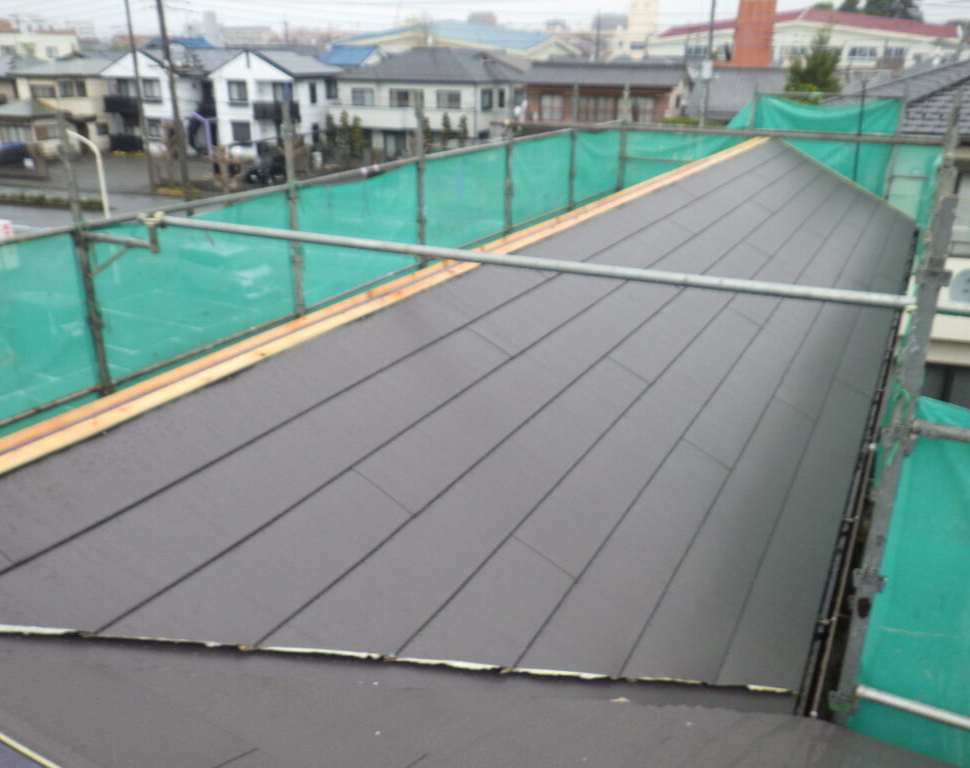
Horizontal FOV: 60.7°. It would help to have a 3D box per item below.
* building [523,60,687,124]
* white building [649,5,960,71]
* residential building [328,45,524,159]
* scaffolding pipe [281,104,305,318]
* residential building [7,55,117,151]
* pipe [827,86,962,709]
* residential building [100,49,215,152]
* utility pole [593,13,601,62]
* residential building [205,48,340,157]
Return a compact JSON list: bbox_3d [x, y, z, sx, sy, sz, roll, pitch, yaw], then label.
[{"bbox_3d":[8.660,-18.108,56.920,9.900,6.500,5.800,11,24,24],"label":"building"},{"bbox_3d":[44.188,-44.226,114.101,37.393,12.700,16.000,10,24,26],"label":"white building"},{"bbox_3d":[-4.407,-22.986,67.022,12.000,8.000,8.300,9,23,20],"label":"residential building"},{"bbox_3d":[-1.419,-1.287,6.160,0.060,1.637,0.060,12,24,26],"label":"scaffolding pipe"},{"bbox_3d":[-32.536,-23.920,69.637,8.200,7.350,6.500,9,23,20],"label":"residential building"},{"bbox_3d":[1.144,0.200,2.344,0.060,1.936,0.060,12,24,26],"label":"pipe"},{"bbox_3d":[-24.962,-23.222,67.618,7.900,7.600,8.000,9,23,20],"label":"residential building"},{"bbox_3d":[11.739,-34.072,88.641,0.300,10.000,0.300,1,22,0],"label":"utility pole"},{"bbox_3d":[-15.931,-21.922,64.535,7.600,7.650,6.900,9,23,20],"label":"residential building"}]

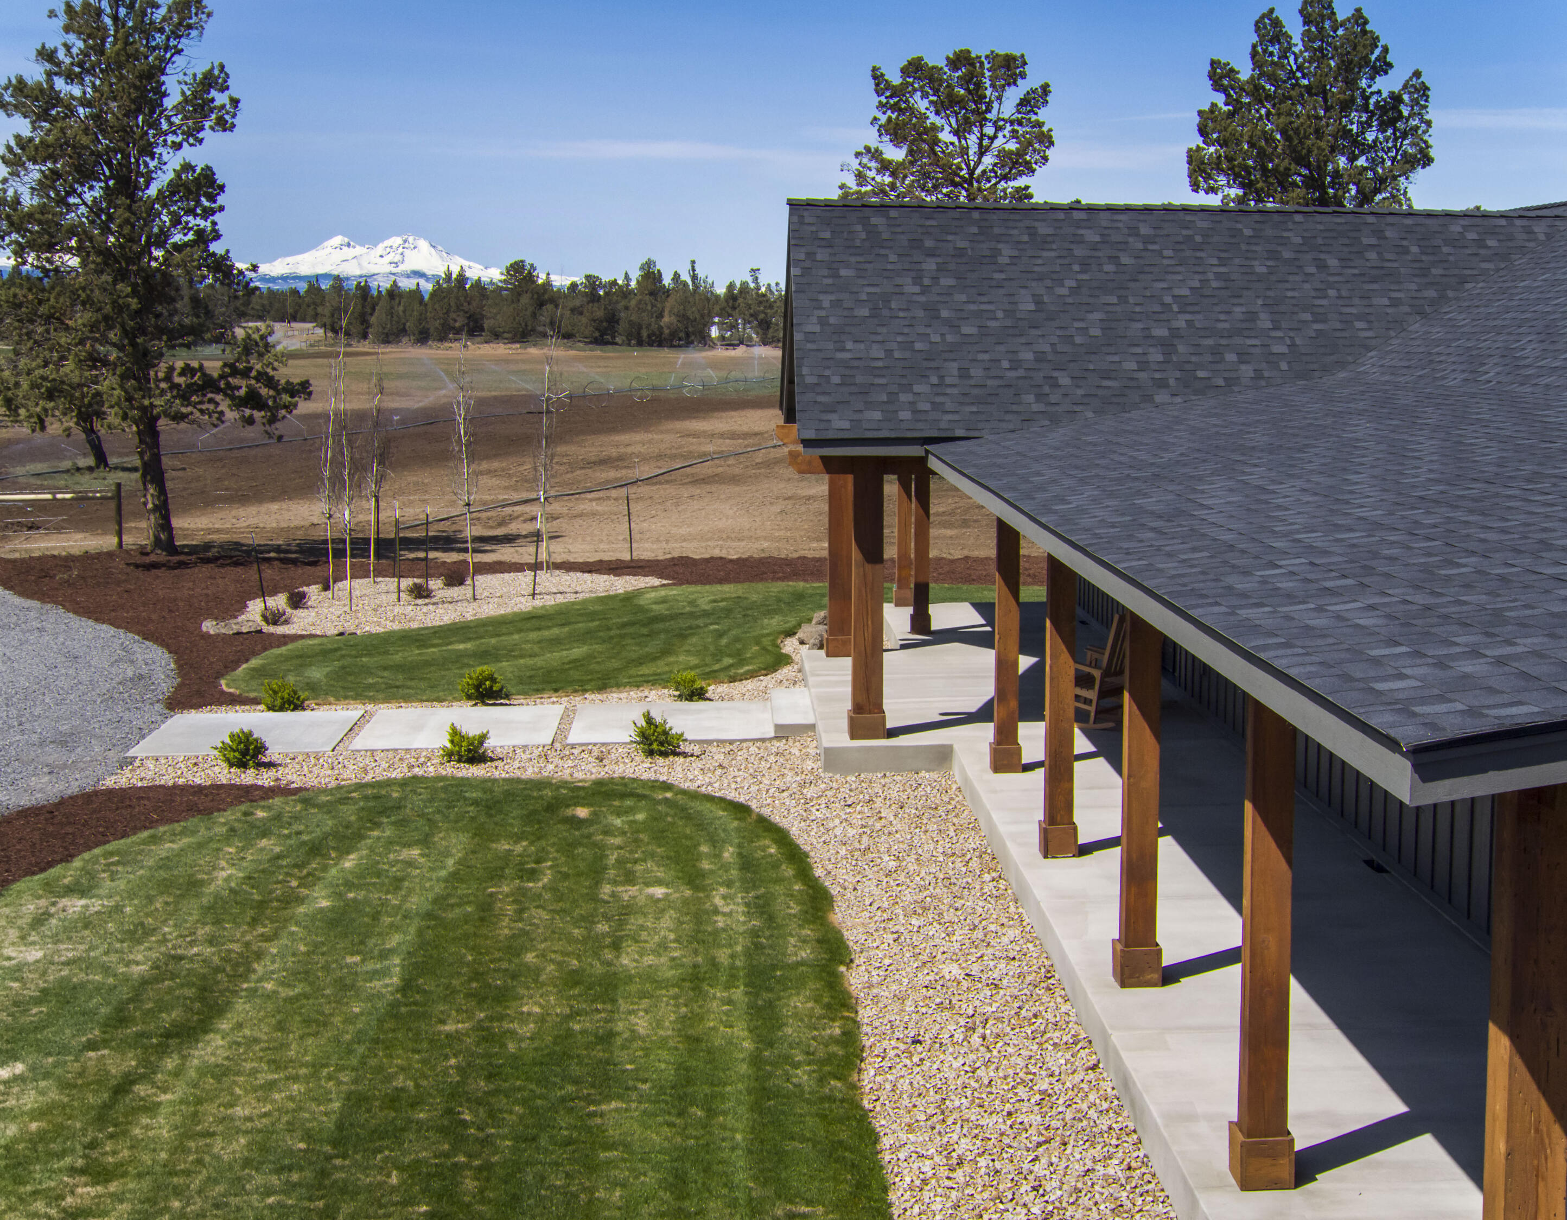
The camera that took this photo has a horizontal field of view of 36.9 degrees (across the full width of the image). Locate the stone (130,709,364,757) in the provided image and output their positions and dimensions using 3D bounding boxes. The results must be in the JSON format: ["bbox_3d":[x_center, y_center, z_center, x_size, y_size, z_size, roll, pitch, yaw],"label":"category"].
[{"bbox_3d":[-5.993,1.431,26.488,2.213,0.100,2.636,-1,7,-1],"label":"stone"}]

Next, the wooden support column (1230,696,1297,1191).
[{"bbox_3d":[2.339,1.466,11.287,0.265,2.645,0.265,0,7,-1],"label":"wooden support column"}]

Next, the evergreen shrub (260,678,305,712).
[{"bbox_3d":[-5.551,0.916,26.225,0.460,0.350,0.460,0,7,-1],"label":"evergreen shrub"}]

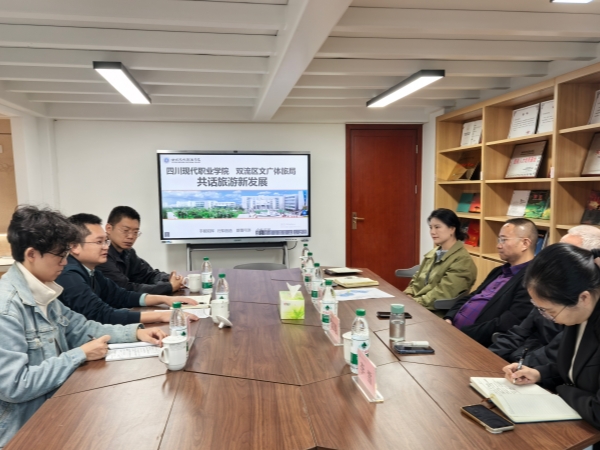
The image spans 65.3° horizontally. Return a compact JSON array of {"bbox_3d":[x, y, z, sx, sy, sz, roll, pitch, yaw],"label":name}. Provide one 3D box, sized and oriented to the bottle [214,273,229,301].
[{"bbox_3d":[-0.402,0.369,2.432,0.066,0.231,0.066,0,5,0],"label":"bottle"}]

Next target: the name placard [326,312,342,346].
[{"bbox_3d":[0.156,0.460,2.109,0.048,0.105,0.200,-1,5,-10],"label":"name placard"}]

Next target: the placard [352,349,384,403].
[{"bbox_3d":[0.225,0.494,1.556,0.046,0.100,0.197,-1,4,-8],"label":"placard"}]

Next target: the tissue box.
[{"bbox_3d":[-0.041,0.426,2.479,0.122,0.100,0.200,-1,4,-4],"label":"tissue box"}]

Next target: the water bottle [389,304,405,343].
[{"bbox_3d":[0.435,0.437,2.089,0.067,0.152,0.067,0,5,0],"label":"water bottle"}]

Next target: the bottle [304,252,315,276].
[{"bbox_3d":[0.072,0.306,3.202,0.066,0.231,0.066,0,5,0],"label":"bottle"}]

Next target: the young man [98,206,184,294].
[{"bbox_3d":[-1.097,0.535,3.021,0.730,1.310,0.530,0,4,8],"label":"young man"}]

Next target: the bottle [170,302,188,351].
[{"bbox_3d":[-0.476,0.419,1.825,0.066,0.231,0.066,0,5,0],"label":"bottle"}]

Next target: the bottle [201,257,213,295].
[{"bbox_3d":[-0.590,0.325,2.986,0.065,0.228,0.065,-1,4,-9],"label":"bottle"}]

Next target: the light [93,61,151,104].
[{"bbox_3d":[-1.311,-1.049,3.567,0.170,0.052,1.220,-1,4,-9],"label":"light"}]

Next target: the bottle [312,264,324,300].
[{"bbox_3d":[0.102,0.343,2.759,0.066,0.231,0.066,0,5,0],"label":"bottle"}]

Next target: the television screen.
[{"bbox_3d":[-0.715,-0.314,5.316,1.700,1.030,0.090,-1,4,-9],"label":"television screen"}]

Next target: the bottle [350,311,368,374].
[{"bbox_3d":[0.221,0.423,1.708,0.065,0.228,0.065,-1,4,-9],"label":"bottle"}]

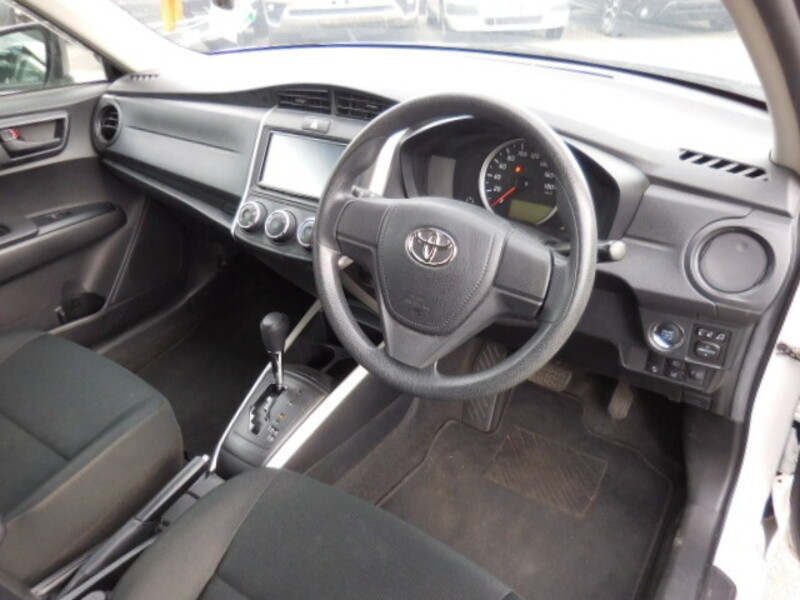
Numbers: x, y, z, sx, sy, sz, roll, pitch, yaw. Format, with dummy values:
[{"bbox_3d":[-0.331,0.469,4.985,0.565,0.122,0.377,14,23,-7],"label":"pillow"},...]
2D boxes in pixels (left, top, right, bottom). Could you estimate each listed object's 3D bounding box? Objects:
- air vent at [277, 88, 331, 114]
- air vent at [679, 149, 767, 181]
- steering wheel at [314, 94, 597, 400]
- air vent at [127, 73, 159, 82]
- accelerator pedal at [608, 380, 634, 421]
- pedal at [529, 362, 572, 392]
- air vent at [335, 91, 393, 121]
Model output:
[{"bbox_3d":[-0.163,-0.356,1.022,0.118,0.043,0.035,18,22,26],"label":"air vent"},{"bbox_3d":[0.440,-0.185,0.787,0.113,0.016,0.034,22,49,29],"label":"air vent"},{"bbox_3d":[0.061,-0.063,0.732,0.371,0.371,0.100,18,12,26],"label":"steering wheel"},{"bbox_3d":[-0.587,-0.513,1.318,0.105,0.016,0.034,14,46,23],"label":"air vent"},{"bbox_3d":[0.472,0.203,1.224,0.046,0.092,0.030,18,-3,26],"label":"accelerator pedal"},{"bbox_3d":[0.312,0.161,1.239,0.105,0.060,0.030,18,-3,26],"label":"pedal"},{"bbox_3d":[-0.052,-0.323,0.966,0.118,0.043,0.035,18,22,26],"label":"air vent"}]

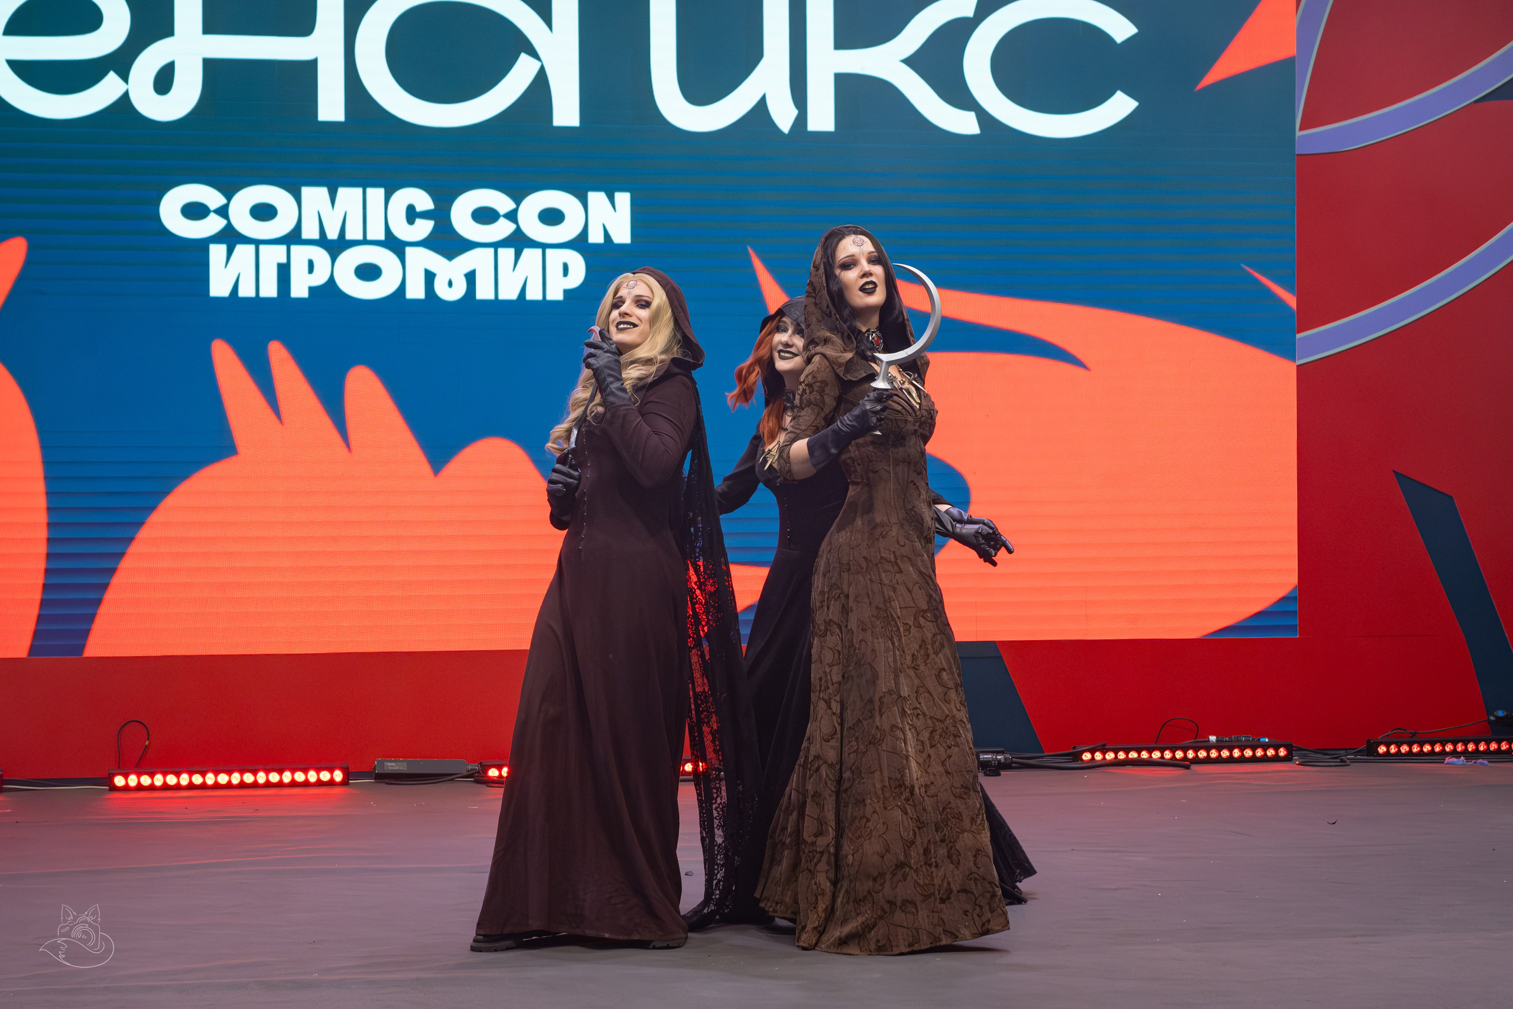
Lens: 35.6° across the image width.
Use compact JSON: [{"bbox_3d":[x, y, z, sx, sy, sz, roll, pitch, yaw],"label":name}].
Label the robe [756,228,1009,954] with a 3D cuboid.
[{"bbox_3d":[0.332,0.208,6.150,0.660,1.840,0.620,0,0,38],"label":"robe"}]

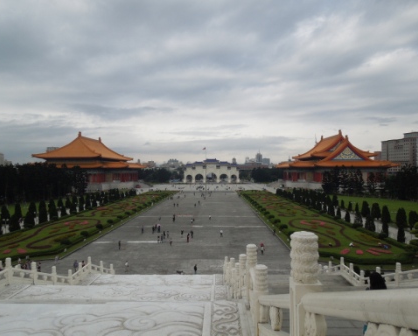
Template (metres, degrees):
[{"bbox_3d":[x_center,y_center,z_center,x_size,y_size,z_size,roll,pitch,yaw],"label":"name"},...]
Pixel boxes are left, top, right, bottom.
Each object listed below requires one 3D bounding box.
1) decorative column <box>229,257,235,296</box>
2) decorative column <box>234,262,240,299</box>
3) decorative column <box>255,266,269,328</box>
[{"bbox_3d":[1.584,6.923,21.524,0.330,1.800,0.330,0,0,1],"label":"decorative column"},{"bbox_3d":[1.440,5.664,16.168,0.330,1.800,0.330,0,0,1],"label":"decorative column"},{"bbox_3d":[1.235,3.161,7.536,0.330,1.800,0.330,0,0,1],"label":"decorative column"}]

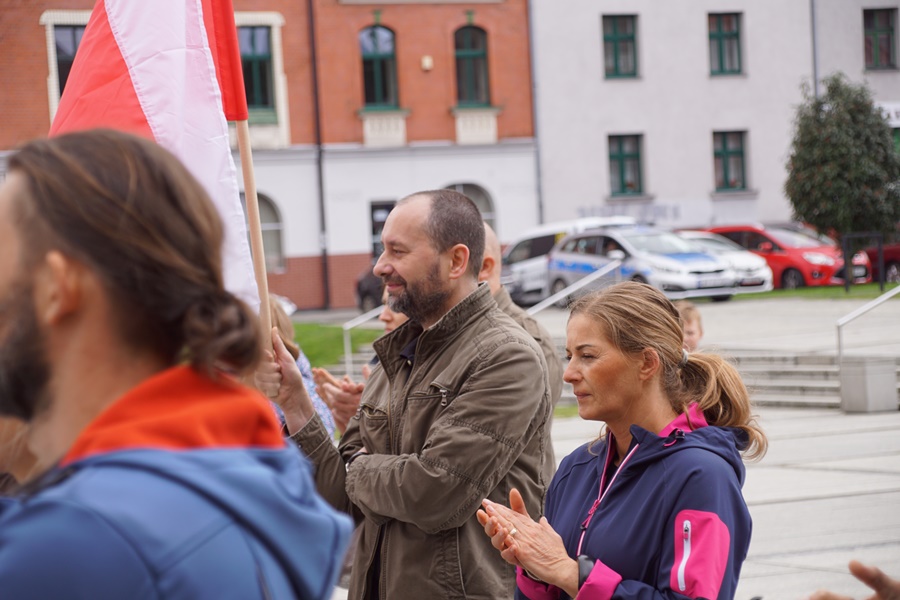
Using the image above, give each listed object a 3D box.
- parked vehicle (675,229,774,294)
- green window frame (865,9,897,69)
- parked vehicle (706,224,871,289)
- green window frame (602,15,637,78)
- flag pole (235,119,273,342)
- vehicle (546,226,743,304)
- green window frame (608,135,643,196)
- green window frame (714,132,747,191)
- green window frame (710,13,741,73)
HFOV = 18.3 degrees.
[{"bbox_3d":[4.932,-0.691,59.703,1.750,1.490,4.150,-4,1,-36],"label":"parked vehicle"},{"bbox_3d":[11.945,-7.225,77.596,1.020,1.620,0.140,-3,1,-27],"label":"green window frame"},{"bbox_3d":[7.095,-0.884,61.901,1.840,1.620,4.380,-4,1,-40],"label":"parked vehicle"},{"bbox_3d":[4.494,-6.655,73.793,1.020,1.620,0.140,-3,1,-27],"label":"green window frame"},{"bbox_3d":[-0.393,-0.422,5.150,0.023,1.500,0.023,-7,0,0],"label":"flag pole"},{"bbox_3d":[3.772,-0.658,55.801,1.790,1.490,4.500,-4,1,-33],"label":"vehicle"},{"bbox_3d":[4.670,-3.535,73.866,1.020,1.620,0.140,-3,1,-27],"label":"green window frame"},{"bbox_3d":[7.576,-3.727,75.349,1.020,1.620,0.140,-3,1,-27],"label":"green window frame"},{"bbox_3d":[7.393,-6.883,75.273,1.020,1.620,0.140,-3,1,-27],"label":"green window frame"}]

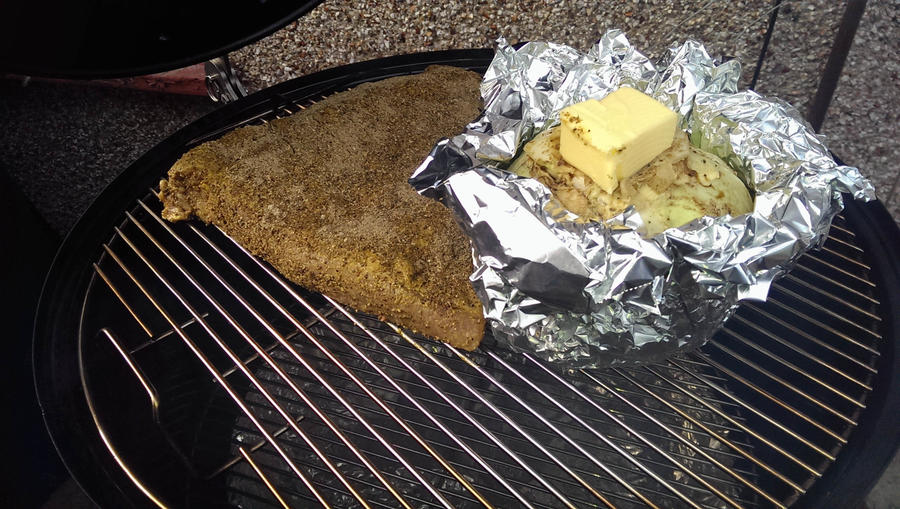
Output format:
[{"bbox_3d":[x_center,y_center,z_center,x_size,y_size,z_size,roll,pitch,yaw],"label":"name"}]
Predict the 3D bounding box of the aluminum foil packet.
[{"bbox_3d":[0.097,-0.032,0.404,0.235,0.135,0.205,-3,39,0],"label":"aluminum foil packet"}]

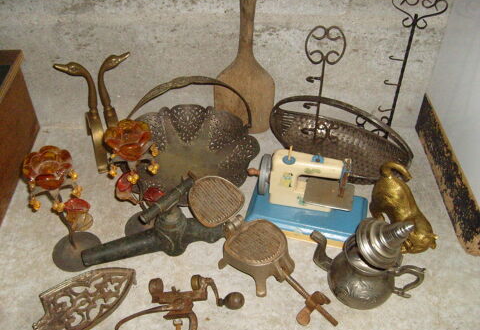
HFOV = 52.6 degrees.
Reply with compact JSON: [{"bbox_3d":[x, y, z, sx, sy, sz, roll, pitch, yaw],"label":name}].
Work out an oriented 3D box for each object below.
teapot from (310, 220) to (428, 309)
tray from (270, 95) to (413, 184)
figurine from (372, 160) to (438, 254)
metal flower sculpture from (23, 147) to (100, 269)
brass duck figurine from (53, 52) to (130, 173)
[{"bbox_3d":[0.203,0.161,0.779,0.190,0.180,0.120,15,43,16],"label":"teapot"},{"bbox_3d":[0.213,-0.070,1.056,0.325,0.165,0.175,20,45,21],"label":"tray"},{"bbox_3d":[0.313,0.079,0.906,0.065,0.140,0.155,-21,46,-23],"label":"figurine"},{"bbox_3d":[-0.301,0.074,0.831,0.110,0.230,0.110,1,41,0],"label":"metal flower sculpture"},{"bbox_3d":[-0.270,-0.097,0.994,0.150,0.275,0.080,1,41,0],"label":"brass duck figurine"}]

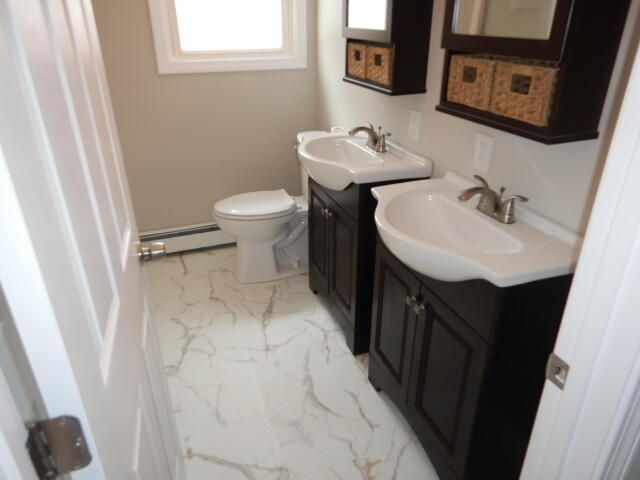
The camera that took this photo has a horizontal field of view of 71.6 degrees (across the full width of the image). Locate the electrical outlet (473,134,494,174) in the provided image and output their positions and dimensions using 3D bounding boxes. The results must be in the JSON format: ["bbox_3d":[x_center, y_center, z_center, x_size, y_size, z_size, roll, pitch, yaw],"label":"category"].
[{"bbox_3d":[0.525,-0.278,1.430,0.008,0.115,0.076,-10,28,-17],"label":"electrical outlet"}]

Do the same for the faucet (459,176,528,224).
[{"bbox_3d":[0.447,-0.109,1.245,0.173,0.100,0.210,-10,28,-17],"label":"faucet"}]

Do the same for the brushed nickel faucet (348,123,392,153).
[{"bbox_3d":[0.196,-0.432,1.898,0.170,0.107,0.210,-10,28,-17],"label":"brushed nickel faucet"}]

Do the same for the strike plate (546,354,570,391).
[{"bbox_3d":[0.412,0.228,0.763,0.006,0.054,0.036,-10,28,-17],"label":"strike plate"}]

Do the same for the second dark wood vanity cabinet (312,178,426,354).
[{"bbox_3d":[0.193,-0.004,2.136,0.306,0.814,0.629,-10,28,-17],"label":"second dark wood vanity cabinet"}]

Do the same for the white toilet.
[{"bbox_3d":[-0.215,-0.171,2.561,0.767,0.750,0.460,-10,28,-17],"label":"white toilet"}]

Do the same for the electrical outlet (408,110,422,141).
[{"bbox_3d":[0.382,-0.462,1.800,0.008,0.115,0.076,-10,28,-17],"label":"electrical outlet"}]

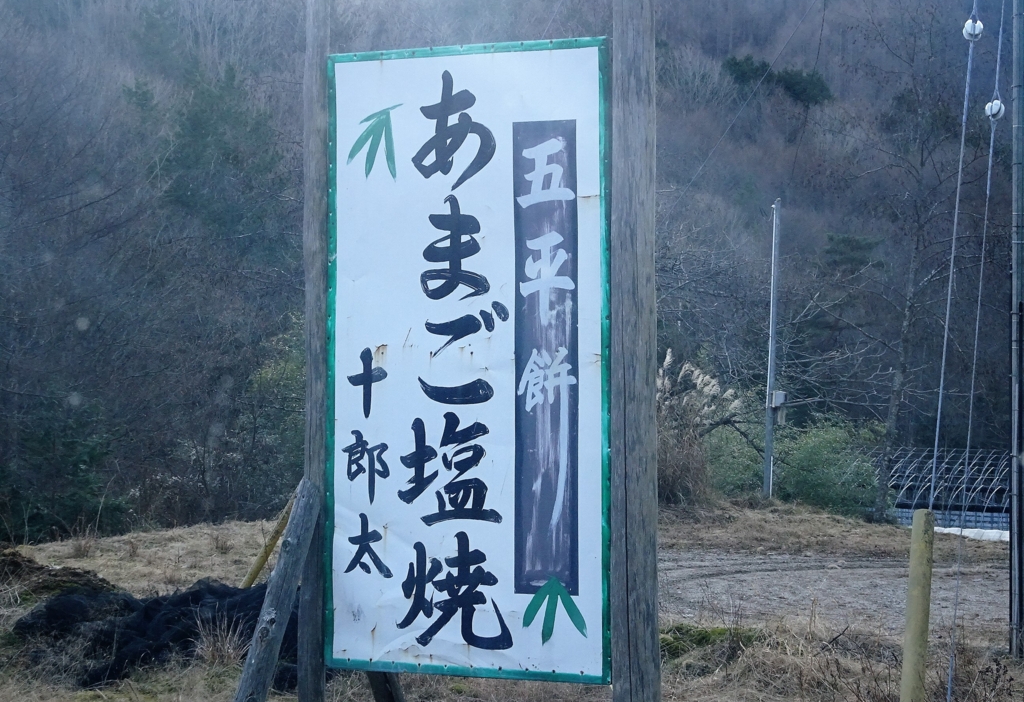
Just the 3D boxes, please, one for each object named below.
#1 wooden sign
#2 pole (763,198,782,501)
[{"bbox_3d":[-0.131,0.028,7.130,0.915,1.825,0.040,0,-1,26],"label":"wooden sign"},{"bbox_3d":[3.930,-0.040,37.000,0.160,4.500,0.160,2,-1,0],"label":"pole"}]

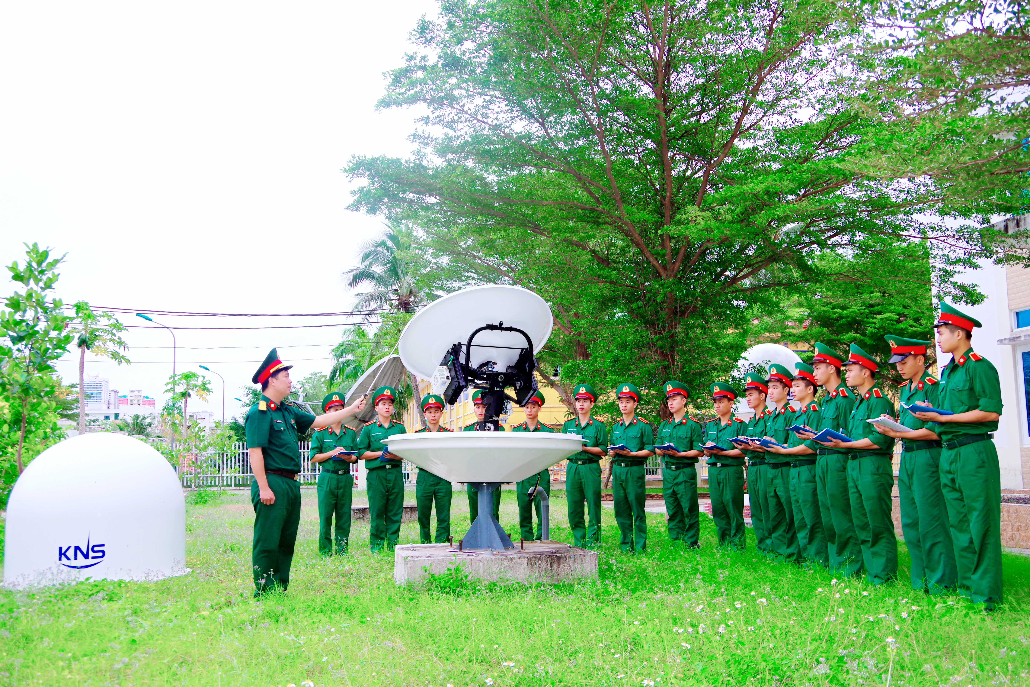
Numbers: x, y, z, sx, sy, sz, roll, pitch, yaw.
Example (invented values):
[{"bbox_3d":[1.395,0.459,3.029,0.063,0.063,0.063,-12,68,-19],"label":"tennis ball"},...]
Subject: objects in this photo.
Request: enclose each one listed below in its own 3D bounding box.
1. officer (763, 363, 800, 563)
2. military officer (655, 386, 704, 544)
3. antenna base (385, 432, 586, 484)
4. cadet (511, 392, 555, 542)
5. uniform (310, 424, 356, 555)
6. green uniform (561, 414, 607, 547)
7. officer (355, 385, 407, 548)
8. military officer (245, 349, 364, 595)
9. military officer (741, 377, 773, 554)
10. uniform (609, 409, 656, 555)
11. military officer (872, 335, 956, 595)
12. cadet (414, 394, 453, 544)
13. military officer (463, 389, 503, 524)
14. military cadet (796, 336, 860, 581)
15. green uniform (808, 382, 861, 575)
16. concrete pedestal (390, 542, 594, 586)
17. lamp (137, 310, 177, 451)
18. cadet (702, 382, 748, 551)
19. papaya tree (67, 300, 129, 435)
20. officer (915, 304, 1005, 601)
[{"bbox_3d":[2.353,1.052,7.800,0.420,1.770,0.500,2,-8,-20],"label":"officer"},{"bbox_3d":[1.686,1.273,9.316,0.520,1.767,0.460,-7,-10,36],"label":"military officer"},{"bbox_3d":[-0.235,0.908,6.993,1.590,0.370,1.590,-1,-8,0],"label":"antenna base"},{"bbox_3d":[0.228,1.439,10.268,0.510,1.790,0.420,-1,-8,0],"label":"cadet"},{"bbox_3d":[-1.940,1.559,9.480,0.520,1.410,0.340,4,-9,-28],"label":"uniform"},{"bbox_3d":[0.741,1.484,9.550,0.520,1.420,0.340,-3,-8,17],"label":"green uniform"},{"bbox_3d":[-1.397,1.335,9.420,0.540,1.770,0.420,2,-8,-17],"label":"officer"},{"bbox_3d":[-1.489,0.914,6.350,0.830,1.760,0.520,-3,-8,15],"label":"military officer"},{"bbox_3d":[2.348,1.156,8.500,0.420,1.760,0.500,3,-9,-24],"label":"military officer"},{"bbox_3d":[1.204,1.428,9.120,0.520,1.430,0.340,-5,-9,30],"label":"uniform"},{"bbox_3d":[2.753,0.824,6.098,0.480,1.780,0.520,0,-8,-8],"label":"military officer"},{"bbox_3d":[-0.877,1.378,9.620,0.520,1.700,0.420,0,-8,-7],"label":"cadet"},{"bbox_3d":[-0.334,1.418,10.088,0.510,1.790,0.420,-1,-8,0],"label":"military officer"},{"bbox_3d":[2.463,0.892,6.899,0.480,1.800,0.520,0,-8,-10],"label":"military cadet"},{"bbox_3d":[2.488,1.047,6.879,0.380,1.490,0.500,0,-8,-10],"label":"green uniform"},{"bbox_3d":[-0.212,1.825,7.360,1.480,0.260,1.360,0,-8,-11],"label":"concrete pedestal"},{"bbox_3d":[-16.249,2.672,40.369,1.700,8.000,0.300,0,-8,-12],"label":"lamp"},{"bbox_3d":[2.124,1.283,9.241,0.500,1.777,0.460,-8,-11,41],"label":"cadet"},{"bbox_3d":[-9.567,1.378,20.028,1.650,4.731,1.600,-1,-8,0],"label":"papaya tree"},{"bbox_3d":[2.646,0.649,5.249,0.500,1.800,0.520,-1,-8,-3],"label":"officer"}]

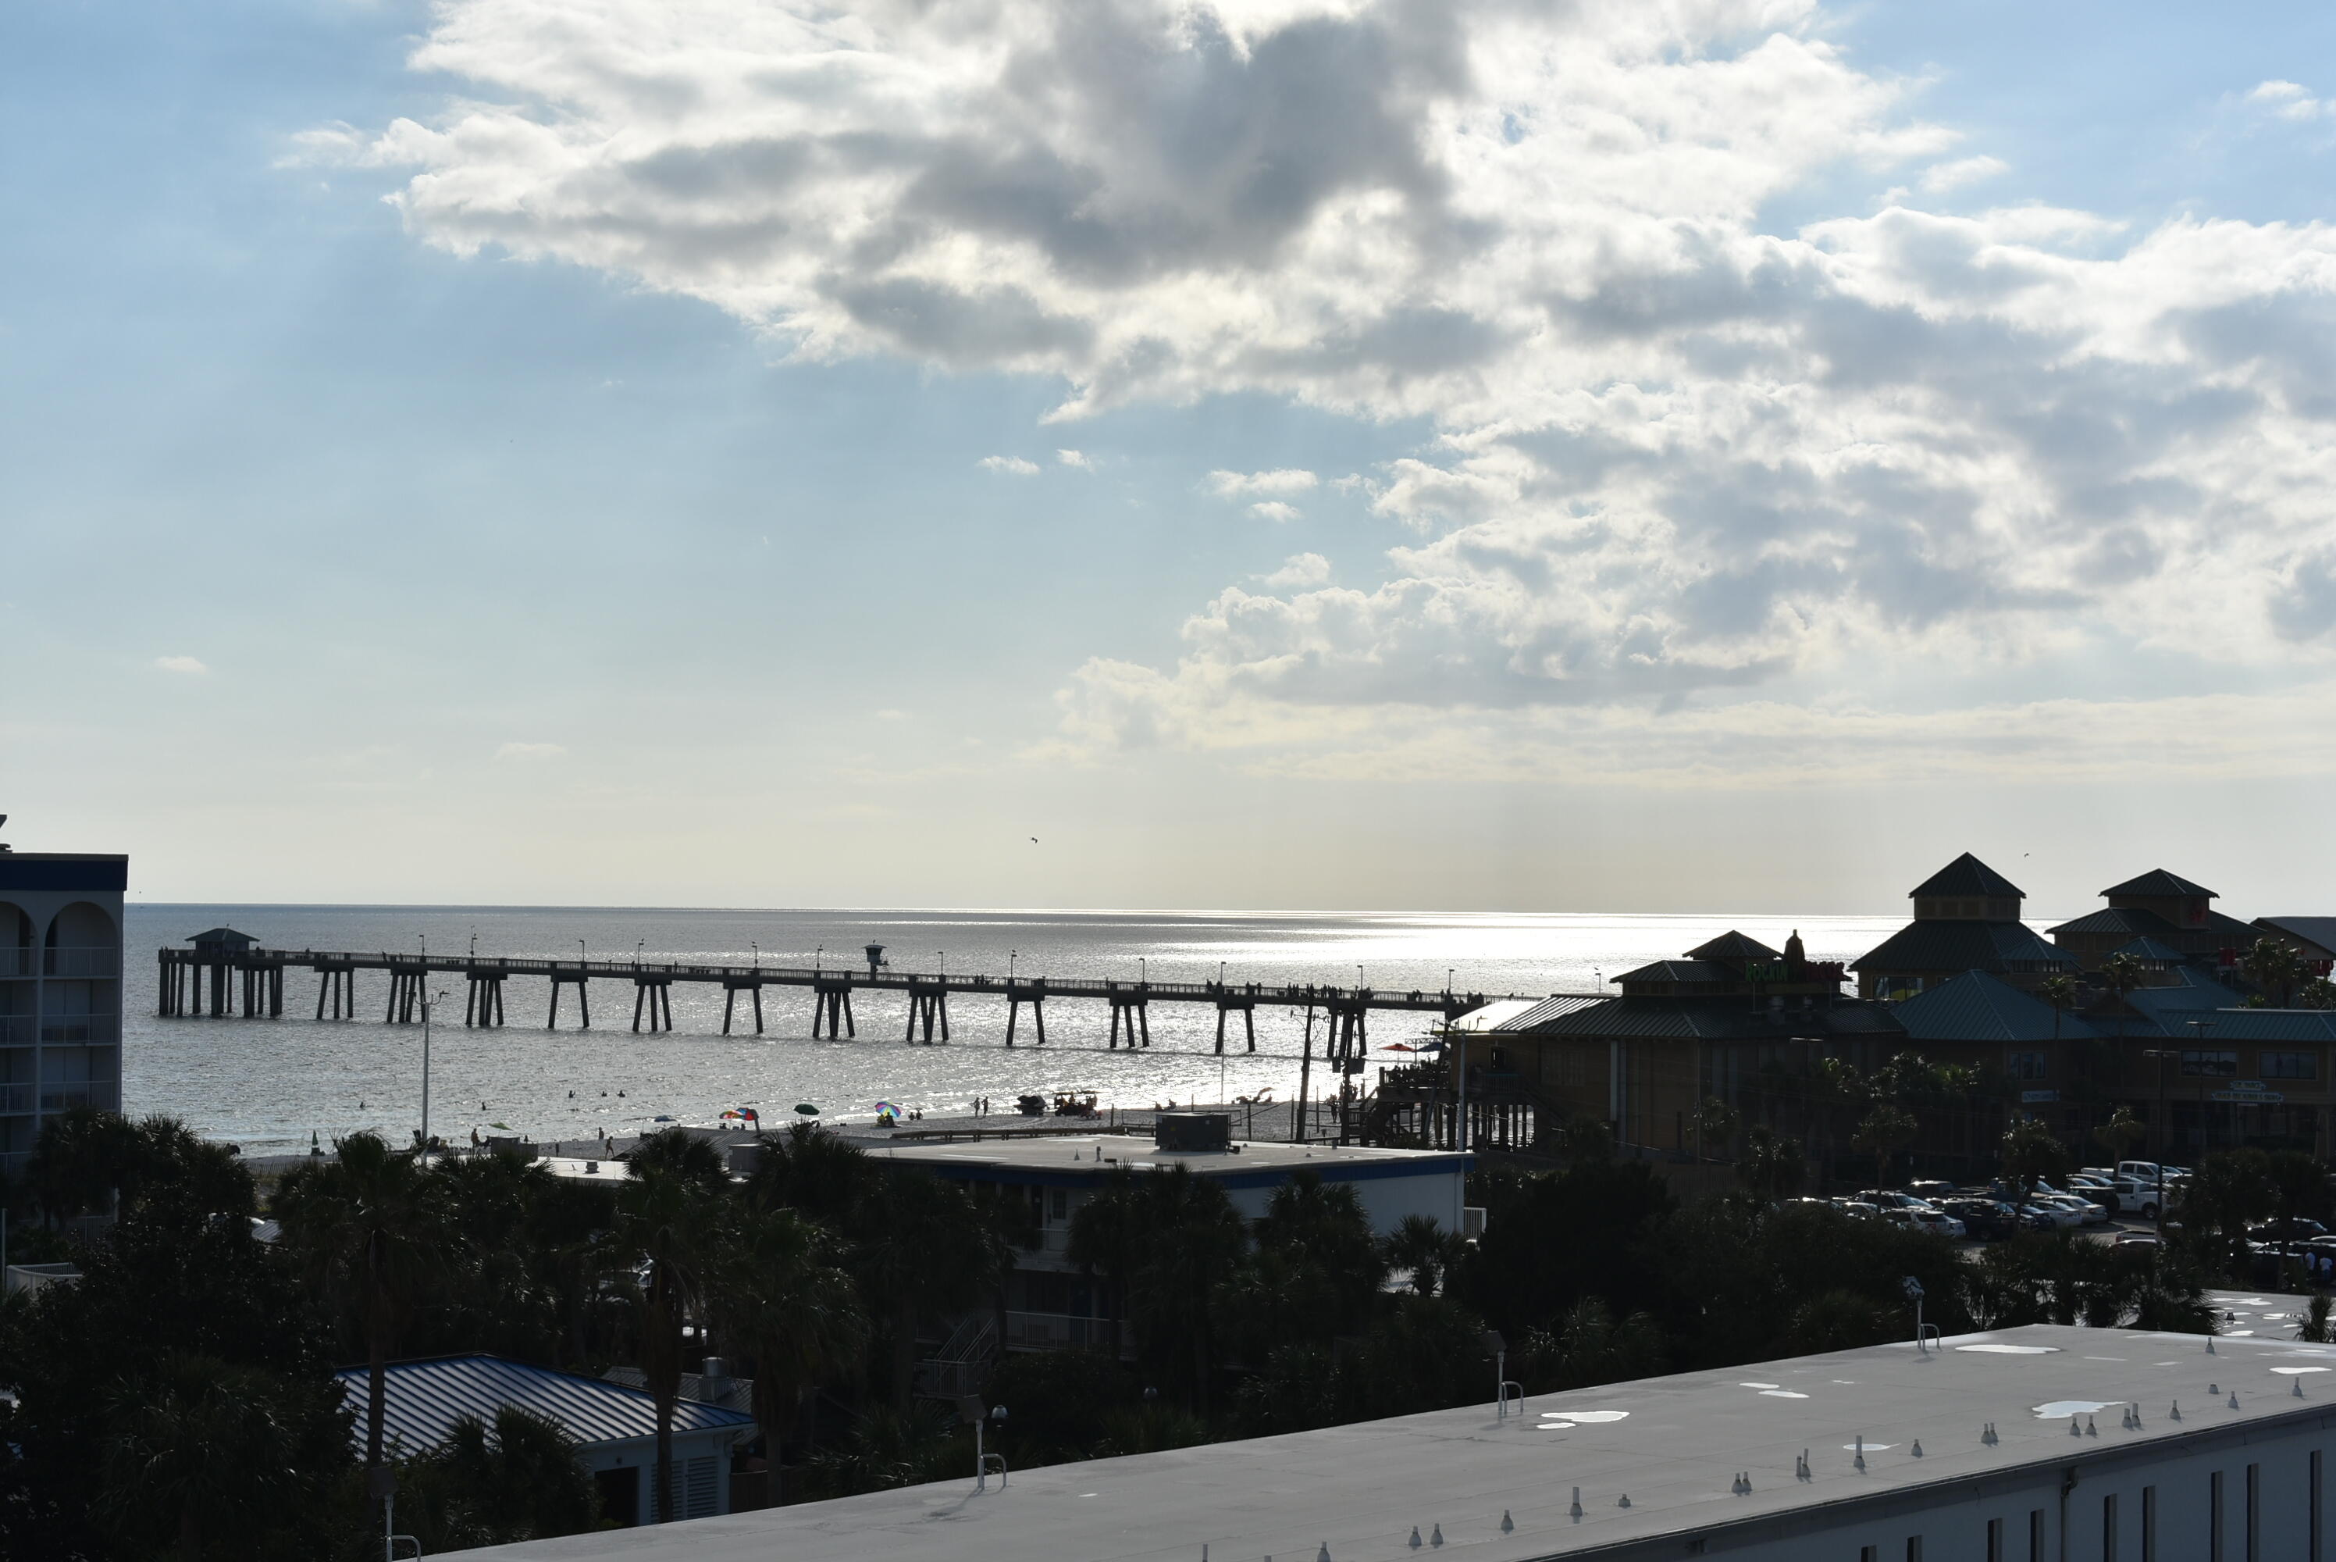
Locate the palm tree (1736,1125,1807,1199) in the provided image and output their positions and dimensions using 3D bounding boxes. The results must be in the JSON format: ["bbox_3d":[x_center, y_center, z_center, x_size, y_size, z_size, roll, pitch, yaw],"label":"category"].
[{"bbox_3d":[32.233,20.643,249.940,3.300,4.700,3.300,0,-1,7],"label":"palm tree"}]

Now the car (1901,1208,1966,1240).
[{"bbox_3d":[37.050,21.580,229.000,4.600,1.560,1.840,-1,-2,36],"label":"car"}]

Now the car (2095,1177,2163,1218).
[{"bbox_3d":[50.464,22.091,246.386,5.400,1.870,1.950,-1,-2,34],"label":"car"}]

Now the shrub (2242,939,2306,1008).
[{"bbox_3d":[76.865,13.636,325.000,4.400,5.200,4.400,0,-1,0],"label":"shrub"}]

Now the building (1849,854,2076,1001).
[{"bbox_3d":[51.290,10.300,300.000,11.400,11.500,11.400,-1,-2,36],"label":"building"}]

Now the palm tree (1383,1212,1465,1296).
[{"bbox_3d":[7.572,16.312,138.911,2.600,6.970,2.600,0,-1,3],"label":"palm tree"}]

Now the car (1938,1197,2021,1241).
[{"bbox_3d":[39.212,21.601,230.116,4.800,1.870,1.920,-1,-2,34],"label":"car"}]

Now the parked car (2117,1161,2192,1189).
[{"bbox_3d":[57.466,23.404,276.000,5.600,1.900,2.000,-1,-2,41],"label":"parked car"}]

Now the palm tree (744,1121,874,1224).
[{"bbox_3d":[-10.200,14.905,133.000,3.700,10.445,3.700,0,-1,0],"label":"palm tree"}]

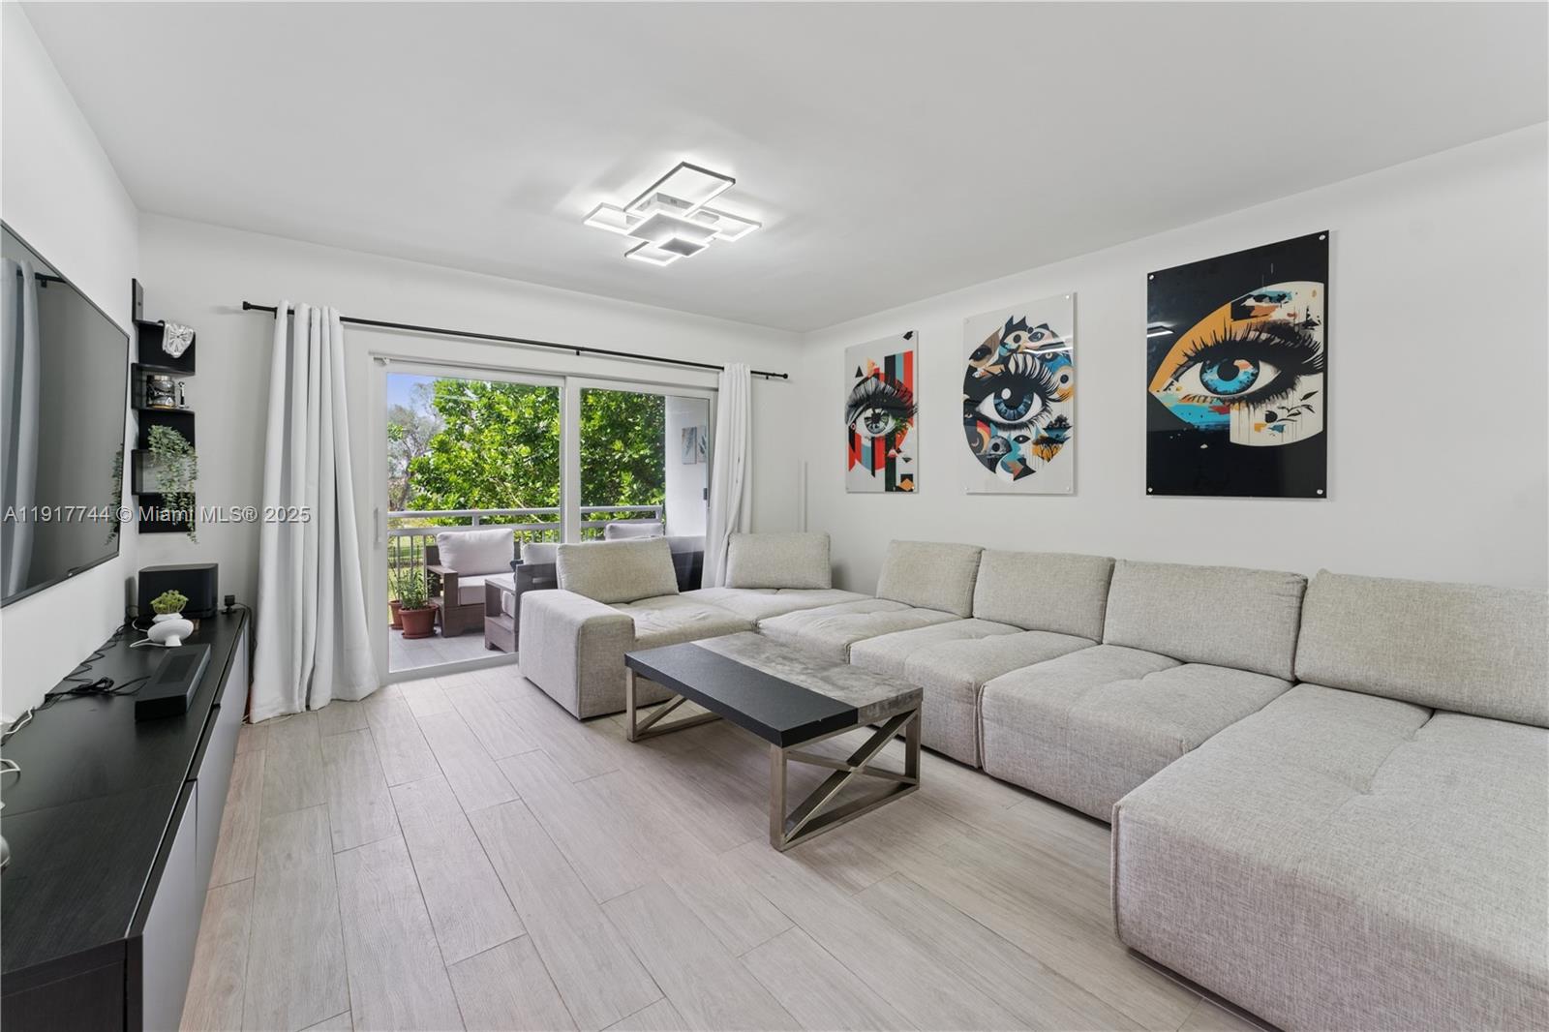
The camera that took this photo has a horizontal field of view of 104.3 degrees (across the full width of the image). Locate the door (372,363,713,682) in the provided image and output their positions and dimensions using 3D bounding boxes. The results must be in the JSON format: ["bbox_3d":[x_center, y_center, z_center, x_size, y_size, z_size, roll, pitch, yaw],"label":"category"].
[{"bbox_3d":[-1.509,-0.023,4.404,2.400,2.030,0.120,-2,3,-36],"label":"door"}]

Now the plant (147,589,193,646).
[{"bbox_3d":[-2.421,0.414,2.440,0.145,0.215,0.140,-2,3,-39],"label":"plant"}]

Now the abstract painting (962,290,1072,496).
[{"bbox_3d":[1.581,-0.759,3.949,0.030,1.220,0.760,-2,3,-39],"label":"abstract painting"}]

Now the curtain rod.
[{"bbox_3d":[-1.394,-1.197,4.384,3.720,0.080,0.110,-2,3,-36],"label":"curtain rod"}]

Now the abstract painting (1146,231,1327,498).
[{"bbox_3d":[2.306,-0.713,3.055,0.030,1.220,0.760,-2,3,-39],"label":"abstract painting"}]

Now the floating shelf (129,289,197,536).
[{"bbox_3d":[-3.111,-0.537,3.074,0.205,1.250,0.205,-2,3,-39],"label":"floating shelf"}]

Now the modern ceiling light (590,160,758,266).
[{"bbox_3d":[-0.492,-1.457,2.935,0.700,0.150,1.120,-2,3,-39],"label":"modern ceiling light"}]

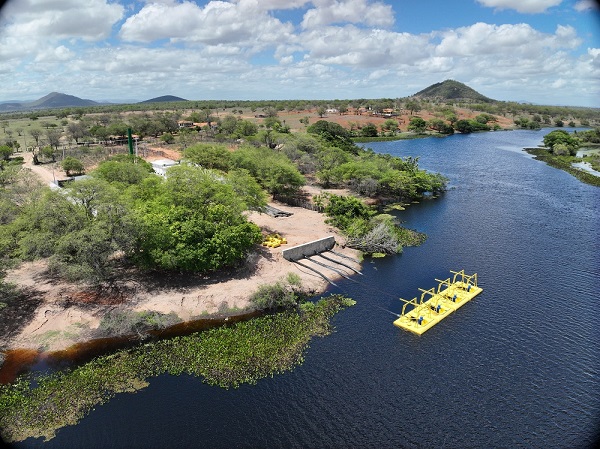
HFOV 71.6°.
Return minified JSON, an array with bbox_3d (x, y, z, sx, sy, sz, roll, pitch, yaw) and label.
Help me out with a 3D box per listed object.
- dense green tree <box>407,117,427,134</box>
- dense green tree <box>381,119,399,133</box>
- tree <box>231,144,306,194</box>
[{"bbox_3d":[92.110,-78.510,328.670,15.810,12.090,14.230,4,17,15],"label":"dense green tree"},{"bbox_3d":[71.120,-78.510,330.340,14.300,9.740,12.870,3,17,11],"label":"dense green tree"},{"bbox_3d":[-8.760,-15.150,112.070,19.950,11.170,16.960,-2,17,-4],"label":"tree"}]

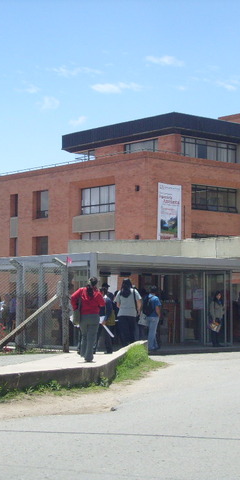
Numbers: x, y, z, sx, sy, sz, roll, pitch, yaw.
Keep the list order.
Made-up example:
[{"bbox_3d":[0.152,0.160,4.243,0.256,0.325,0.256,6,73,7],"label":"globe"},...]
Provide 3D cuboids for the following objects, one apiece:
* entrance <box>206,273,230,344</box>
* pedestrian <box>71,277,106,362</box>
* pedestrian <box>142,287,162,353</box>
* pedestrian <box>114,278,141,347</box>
[{"bbox_3d":[2.793,1.971,27.400,1.050,2.106,0.150,3,-5,-40],"label":"entrance"},{"bbox_3d":[-0.593,1.500,18.100,0.560,1.606,0.400,0,-4,6],"label":"pedestrian"},{"bbox_3d":[0.858,2.039,25.000,0.500,1.669,0.360,-3,-5,37],"label":"pedestrian"},{"bbox_3d":[0.173,1.625,20.800,0.530,1.575,0.320,0,-4,-3],"label":"pedestrian"}]

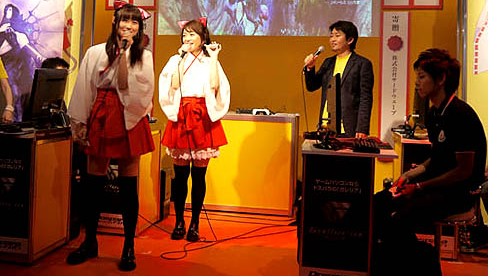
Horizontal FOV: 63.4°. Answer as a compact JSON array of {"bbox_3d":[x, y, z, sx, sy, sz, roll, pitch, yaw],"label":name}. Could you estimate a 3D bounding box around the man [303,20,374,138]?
[{"bbox_3d":[0.739,-0.091,3.251,0.500,1.710,0.430,4,4,37],"label":"man"}]

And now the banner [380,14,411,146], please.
[{"bbox_3d":[1.501,-0.515,3.950,0.285,1.490,0.030,2,4,8],"label":"banner"}]

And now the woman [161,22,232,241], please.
[{"bbox_3d":[-0.355,-0.066,2.925,0.520,1.628,0.380,2,3,-2],"label":"woman"}]

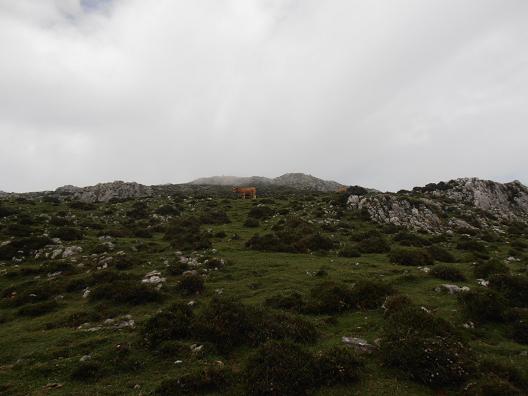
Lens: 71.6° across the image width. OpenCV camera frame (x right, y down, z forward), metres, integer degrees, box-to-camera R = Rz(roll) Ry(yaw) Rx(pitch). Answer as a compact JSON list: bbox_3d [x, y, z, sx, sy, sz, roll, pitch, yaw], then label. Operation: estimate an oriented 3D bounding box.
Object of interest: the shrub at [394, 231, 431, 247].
[{"bbox_3d":[4.530,1.220,11.168,1.098,0.457,0.933,0,-4,0],"label":"shrub"}]

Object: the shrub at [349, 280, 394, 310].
[{"bbox_3d":[1.673,1.494,5.696,0.716,0.420,0.608,0,-4,0],"label":"shrub"}]

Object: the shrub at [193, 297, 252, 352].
[{"bbox_3d":[-0.427,1.307,3.814,0.612,0.528,0.520,0,-4,0],"label":"shrub"}]

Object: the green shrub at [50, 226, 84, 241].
[{"bbox_3d":[-6.588,1.176,12.274,1.140,0.441,0.969,0,-4,0],"label":"green shrub"}]

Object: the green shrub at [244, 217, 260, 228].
[{"bbox_3d":[-0.433,0.925,13.823,0.602,0.452,0.512,0,-4,0],"label":"green shrub"}]

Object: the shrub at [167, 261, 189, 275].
[{"bbox_3d":[-1.634,1.313,6.925,0.395,0.253,0.336,0,-4,0],"label":"shrub"}]

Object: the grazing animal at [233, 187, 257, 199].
[{"bbox_3d":[-2.019,-0.515,38.500,2.450,1.420,0.700,0,-4,0],"label":"grazing animal"}]

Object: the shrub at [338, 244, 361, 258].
[{"bbox_3d":[1.950,1.212,8.360,0.492,0.299,0.394,0,-4,0],"label":"shrub"}]

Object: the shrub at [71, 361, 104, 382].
[{"bbox_3d":[-1.546,1.521,3.214,0.258,0.149,0.220,0,-4,0],"label":"shrub"}]

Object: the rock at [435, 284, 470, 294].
[{"bbox_3d":[2.912,1.402,5.663,0.526,0.113,0.342,0,-4,0],"label":"rock"}]

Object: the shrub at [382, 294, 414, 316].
[{"bbox_3d":[1.735,1.370,4.734,0.394,0.240,0.315,0,-4,0],"label":"shrub"}]

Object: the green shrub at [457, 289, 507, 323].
[{"bbox_3d":[2.718,1.343,4.591,0.517,0.391,0.439,0,-4,0],"label":"green shrub"}]

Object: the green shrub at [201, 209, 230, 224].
[{"bbox_3d":[-2.001,0.766,15.148,1.214,0.658,1.032,0,-4,0],"label":"green shrub"}]

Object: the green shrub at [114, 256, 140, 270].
[{"bbox_3d":[-3.005,1.430,8.059,0.572,0.284,0.486,0,-4,0],"label":"green shrub"}]

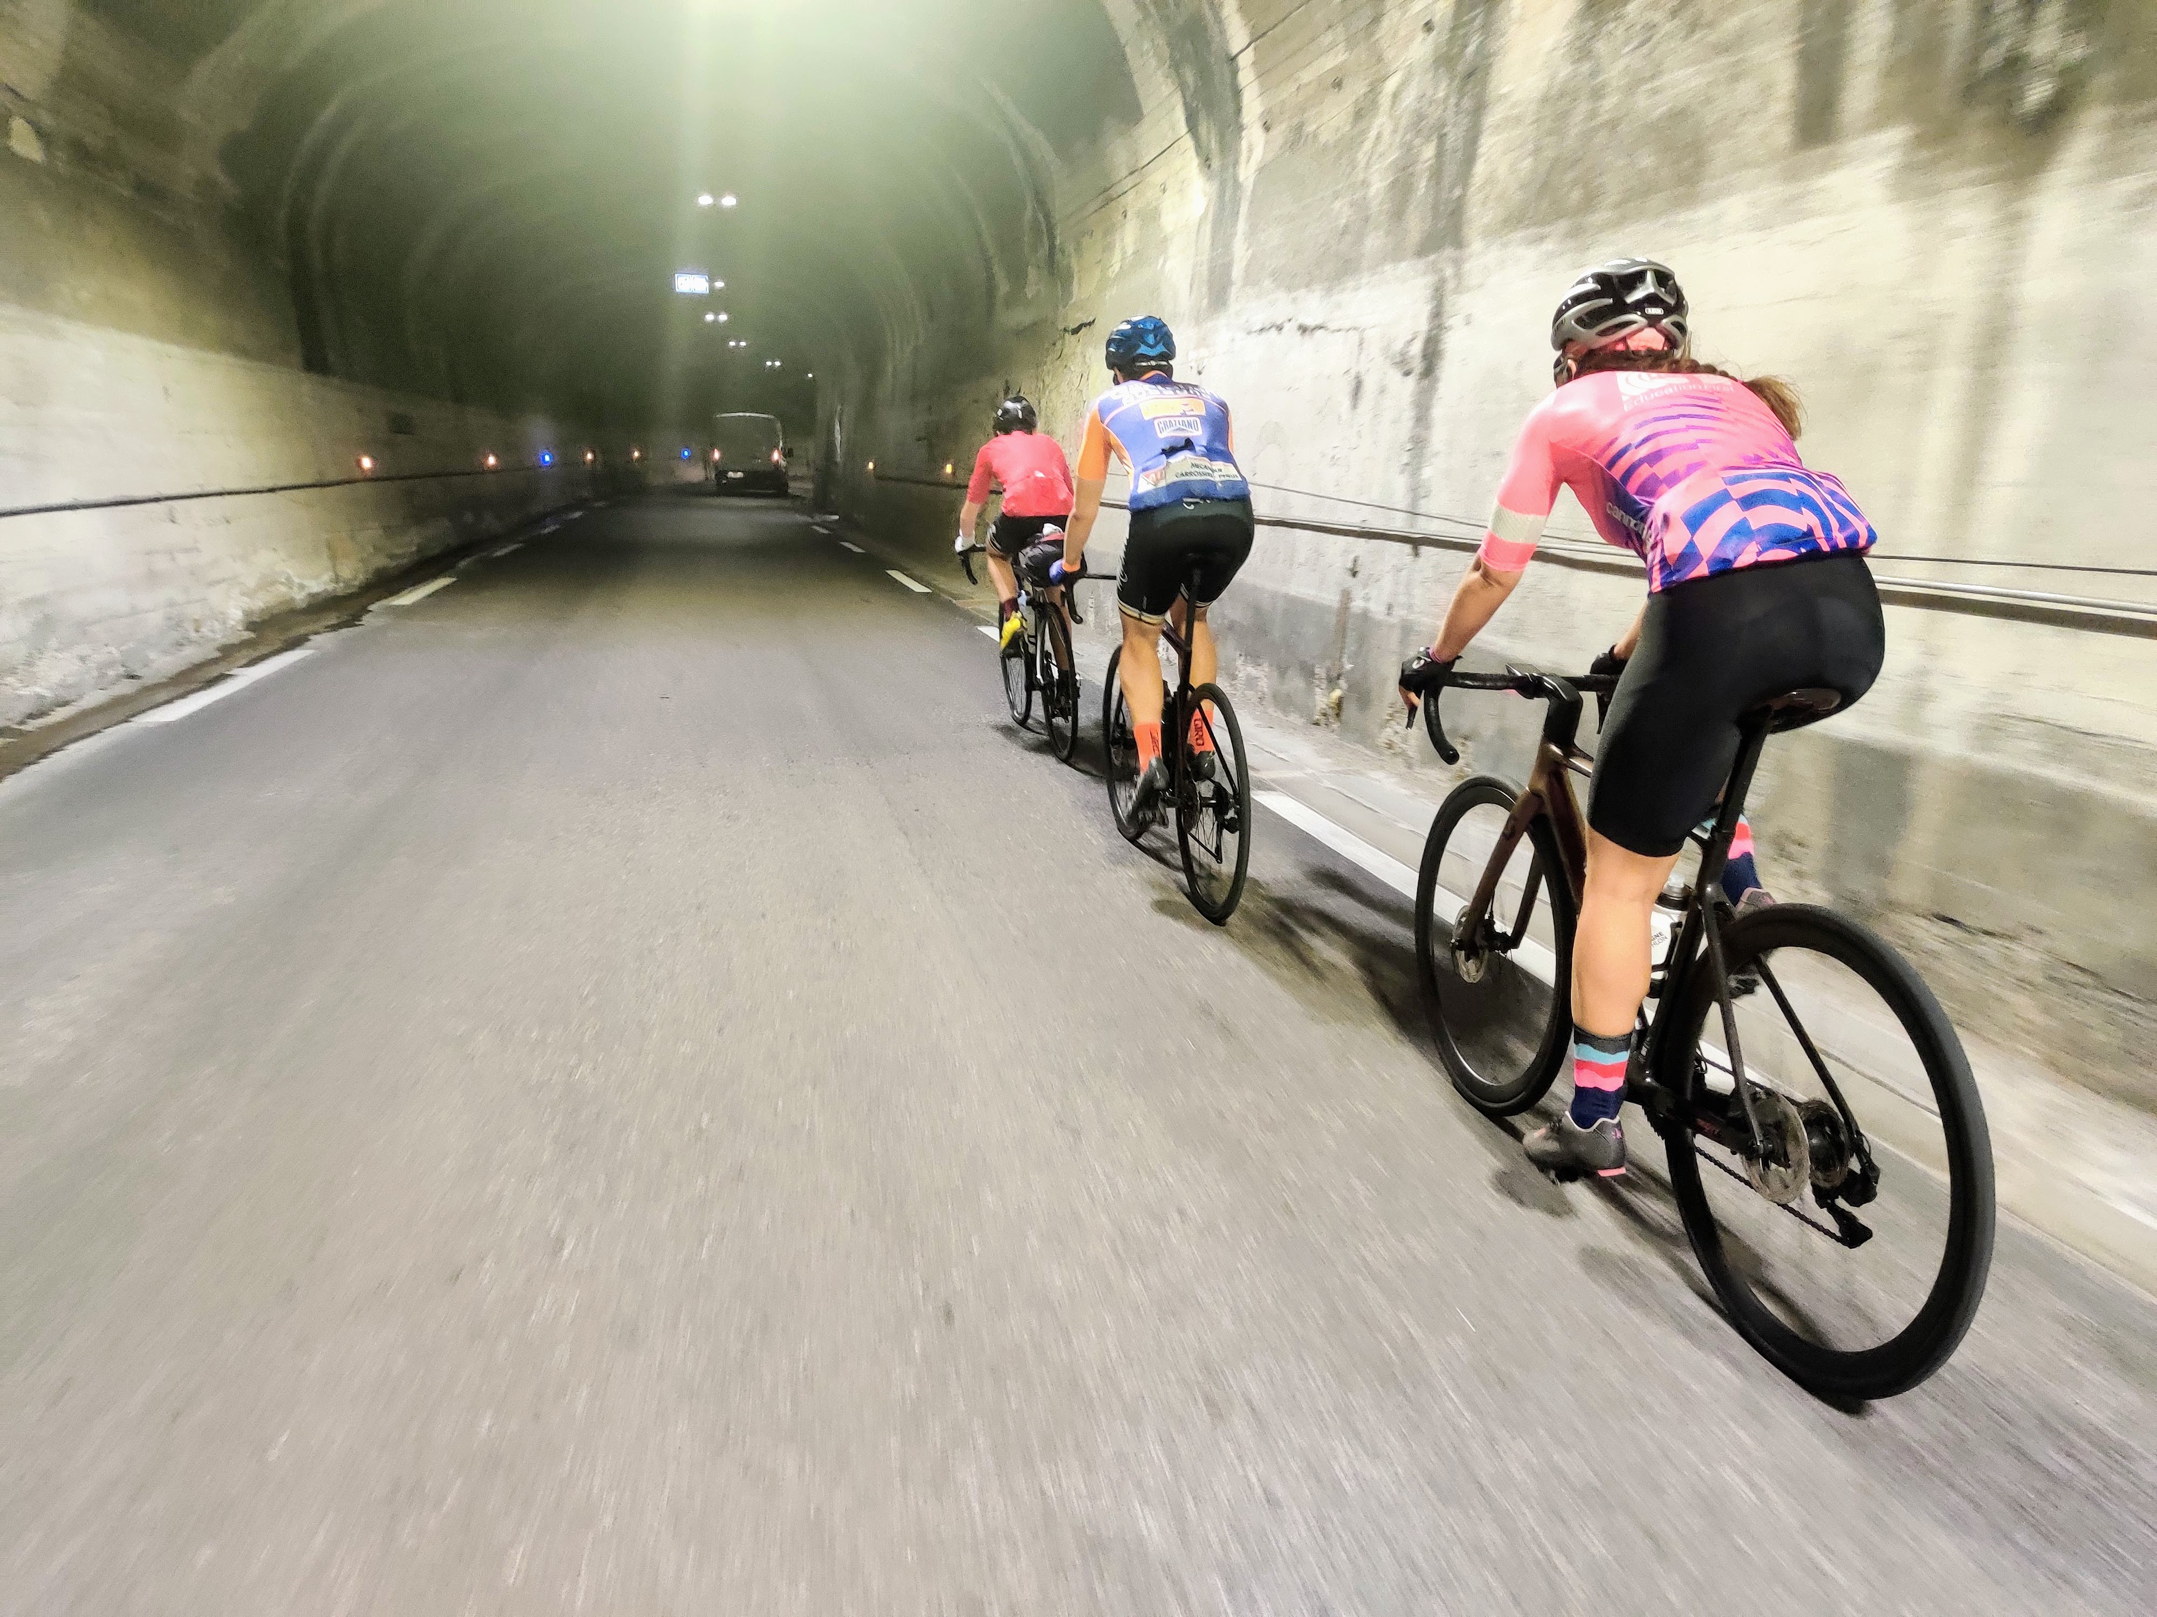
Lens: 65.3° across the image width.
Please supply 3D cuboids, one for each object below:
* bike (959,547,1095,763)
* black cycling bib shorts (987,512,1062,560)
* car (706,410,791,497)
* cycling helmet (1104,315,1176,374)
[{"bbox_3d":[-0.208,-0.770,7.611,0.440,0.950,1.660,0,12,-13],"label":"bike"},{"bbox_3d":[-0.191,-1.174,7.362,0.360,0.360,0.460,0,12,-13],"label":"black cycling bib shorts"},{"bbox_3d":[-10.157,-11.105,52.609,2.050,2.380,5.400,1,11,-8],"label":"car"},{"bbox_3d":[0.198,-1.468,5.310,0.215,0.168,0.285,0,12,-13],"label":"cycling helmet"}]

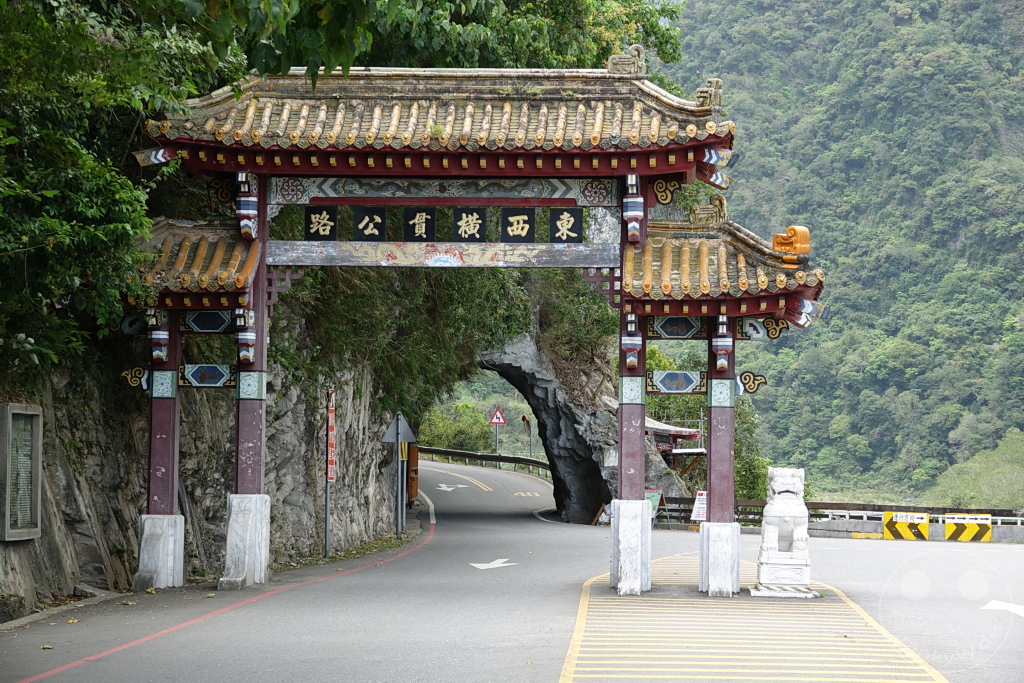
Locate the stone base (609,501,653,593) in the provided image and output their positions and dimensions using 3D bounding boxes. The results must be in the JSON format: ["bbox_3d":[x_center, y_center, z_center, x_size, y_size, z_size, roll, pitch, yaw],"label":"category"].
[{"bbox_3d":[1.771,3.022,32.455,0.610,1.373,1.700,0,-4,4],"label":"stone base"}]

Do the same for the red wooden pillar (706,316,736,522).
[{"bbox_3d":[3.107,1.148,32.480,0.400,3.077,0.410,0,-4,4],"label":"red wooden pillar"}]

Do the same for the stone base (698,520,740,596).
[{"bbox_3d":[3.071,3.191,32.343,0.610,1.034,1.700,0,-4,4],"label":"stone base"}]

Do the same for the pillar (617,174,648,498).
[{"bbox_3d":[1.804,-0.102,32.665,0.400,4.904,0.410,0,-4,4],"label":"pillar"}]

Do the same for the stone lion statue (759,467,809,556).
[{"bbox_3d":[3.962,2.462,31.822,0.690,1.275,0.900,0,-4,4],"label":"stone lion statue"}]

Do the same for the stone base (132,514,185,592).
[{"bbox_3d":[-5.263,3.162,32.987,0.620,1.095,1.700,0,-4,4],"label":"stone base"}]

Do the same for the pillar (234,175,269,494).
[{"bbox_3d":[-3.918,-0.122,33.107,0.400,4.872,0.410,0,-4,4],"label":"pillar"}]

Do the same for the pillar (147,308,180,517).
[{"bbox_3d":[-5.252,1.065,33.129,0.400,3.108,0.410,0,-4,4],"label":"pillar"}]

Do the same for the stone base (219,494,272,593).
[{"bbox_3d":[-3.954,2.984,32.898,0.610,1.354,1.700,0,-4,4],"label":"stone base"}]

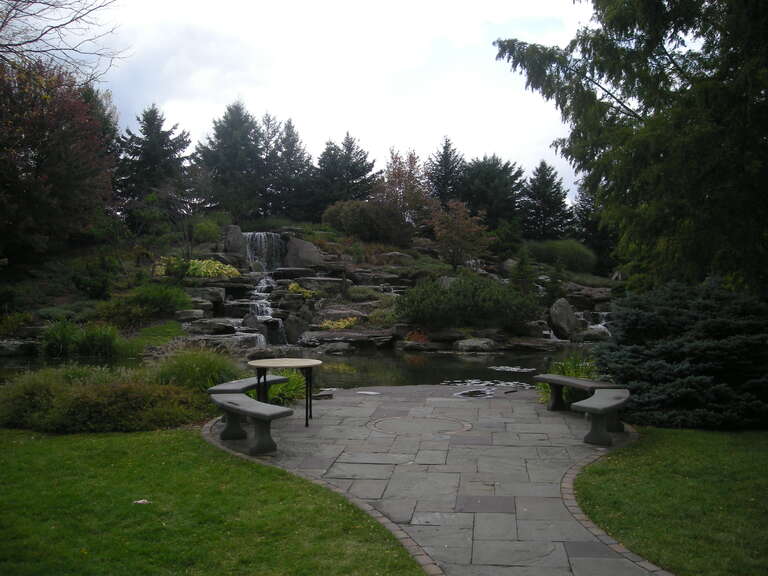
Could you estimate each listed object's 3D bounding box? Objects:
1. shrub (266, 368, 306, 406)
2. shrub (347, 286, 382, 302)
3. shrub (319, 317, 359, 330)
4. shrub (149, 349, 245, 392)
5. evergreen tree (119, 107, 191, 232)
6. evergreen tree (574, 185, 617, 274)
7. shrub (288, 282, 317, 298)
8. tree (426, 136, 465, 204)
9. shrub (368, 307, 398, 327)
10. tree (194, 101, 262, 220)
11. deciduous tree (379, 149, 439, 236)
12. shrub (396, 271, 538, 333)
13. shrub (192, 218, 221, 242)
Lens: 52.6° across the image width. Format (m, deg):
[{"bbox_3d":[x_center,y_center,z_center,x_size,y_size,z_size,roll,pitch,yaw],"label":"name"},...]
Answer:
[{"bbox_3d":[-1.408,1.394,11.100,0.620,0.490,0.580,0,0,0],"label":"shrub"},{"bbox_3d":[-0.665,0.230,26.500,1.220,0.530,1.000,0,0,0],"label":"shrub"},{"bbox_3d":[-1.125,0.878,19.200,0.990,0.350,0.650,0,1,0],"label":"shrub"},{"bbox_3d":[-2.690,1.255,11.200,1.360,0.760,1.200,0,0,0],"label":"shrub"},{"bbox_3d":[-12.467,-6.355,42.000,4.003,7.140,3.900,0,0,0],"label":"evergreen tree"},{"bbox_3d":[8.988,-2.444,33.000,1.960,3.910,1.960,0,1,0],"label":"evergreen tree"},{"bbox_3d":[-2.372,0.073,22.600,0.810,0.470,0.650,0,1,0],"label":"shrub"},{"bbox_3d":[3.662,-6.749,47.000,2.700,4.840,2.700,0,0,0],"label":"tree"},{"bbox_3d":[-0.047,0.899,24.500,1.010,0.631,0.900,0,0,0],"label":"shrub"},{"bbox_3d":[-8.711,-7.087,43.500,3.809,6.835,3.800,0,0,0],"label":"tree"},{"bbox_3d":[1.388,-5.468,44.000,3.400,4.870,3.200,0,0,0],"label":"deciduous tree"},{"bbox_3d":[2.183,0.353,20.300,3.640,1.620,2.900,0,1,0],"label":"shrub"},{"bbox_3d":[-8.001,-2.592,35.000,1.260,1.080,1.200,0,0,0],"label":"shrub"}]

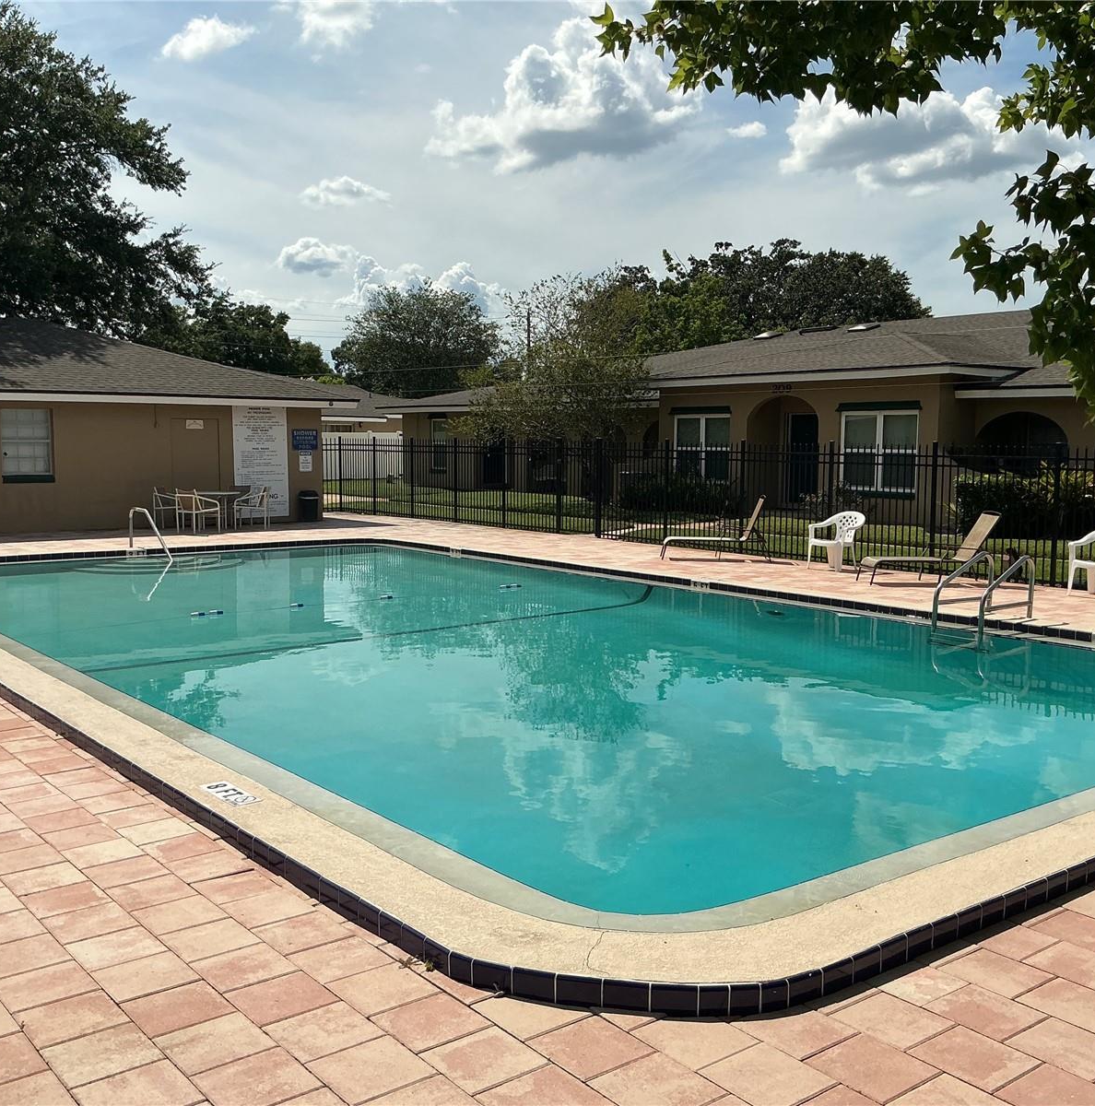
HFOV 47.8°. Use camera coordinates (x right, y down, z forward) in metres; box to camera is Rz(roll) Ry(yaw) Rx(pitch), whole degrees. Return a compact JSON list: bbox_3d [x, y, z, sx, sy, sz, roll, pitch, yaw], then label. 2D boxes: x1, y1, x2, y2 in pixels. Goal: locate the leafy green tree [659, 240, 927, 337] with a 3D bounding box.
[{"bbox_3d":[10.619,-8.383,53.457,11.730,10.110,10.560,0,5,0],"label":"leafy green tree"}]

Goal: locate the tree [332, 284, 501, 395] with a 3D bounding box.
[{"bbox_3d":[-6.821,-9.095,64.438,8.970,9.720,8.970,0,5,0],"label":"tree"}]

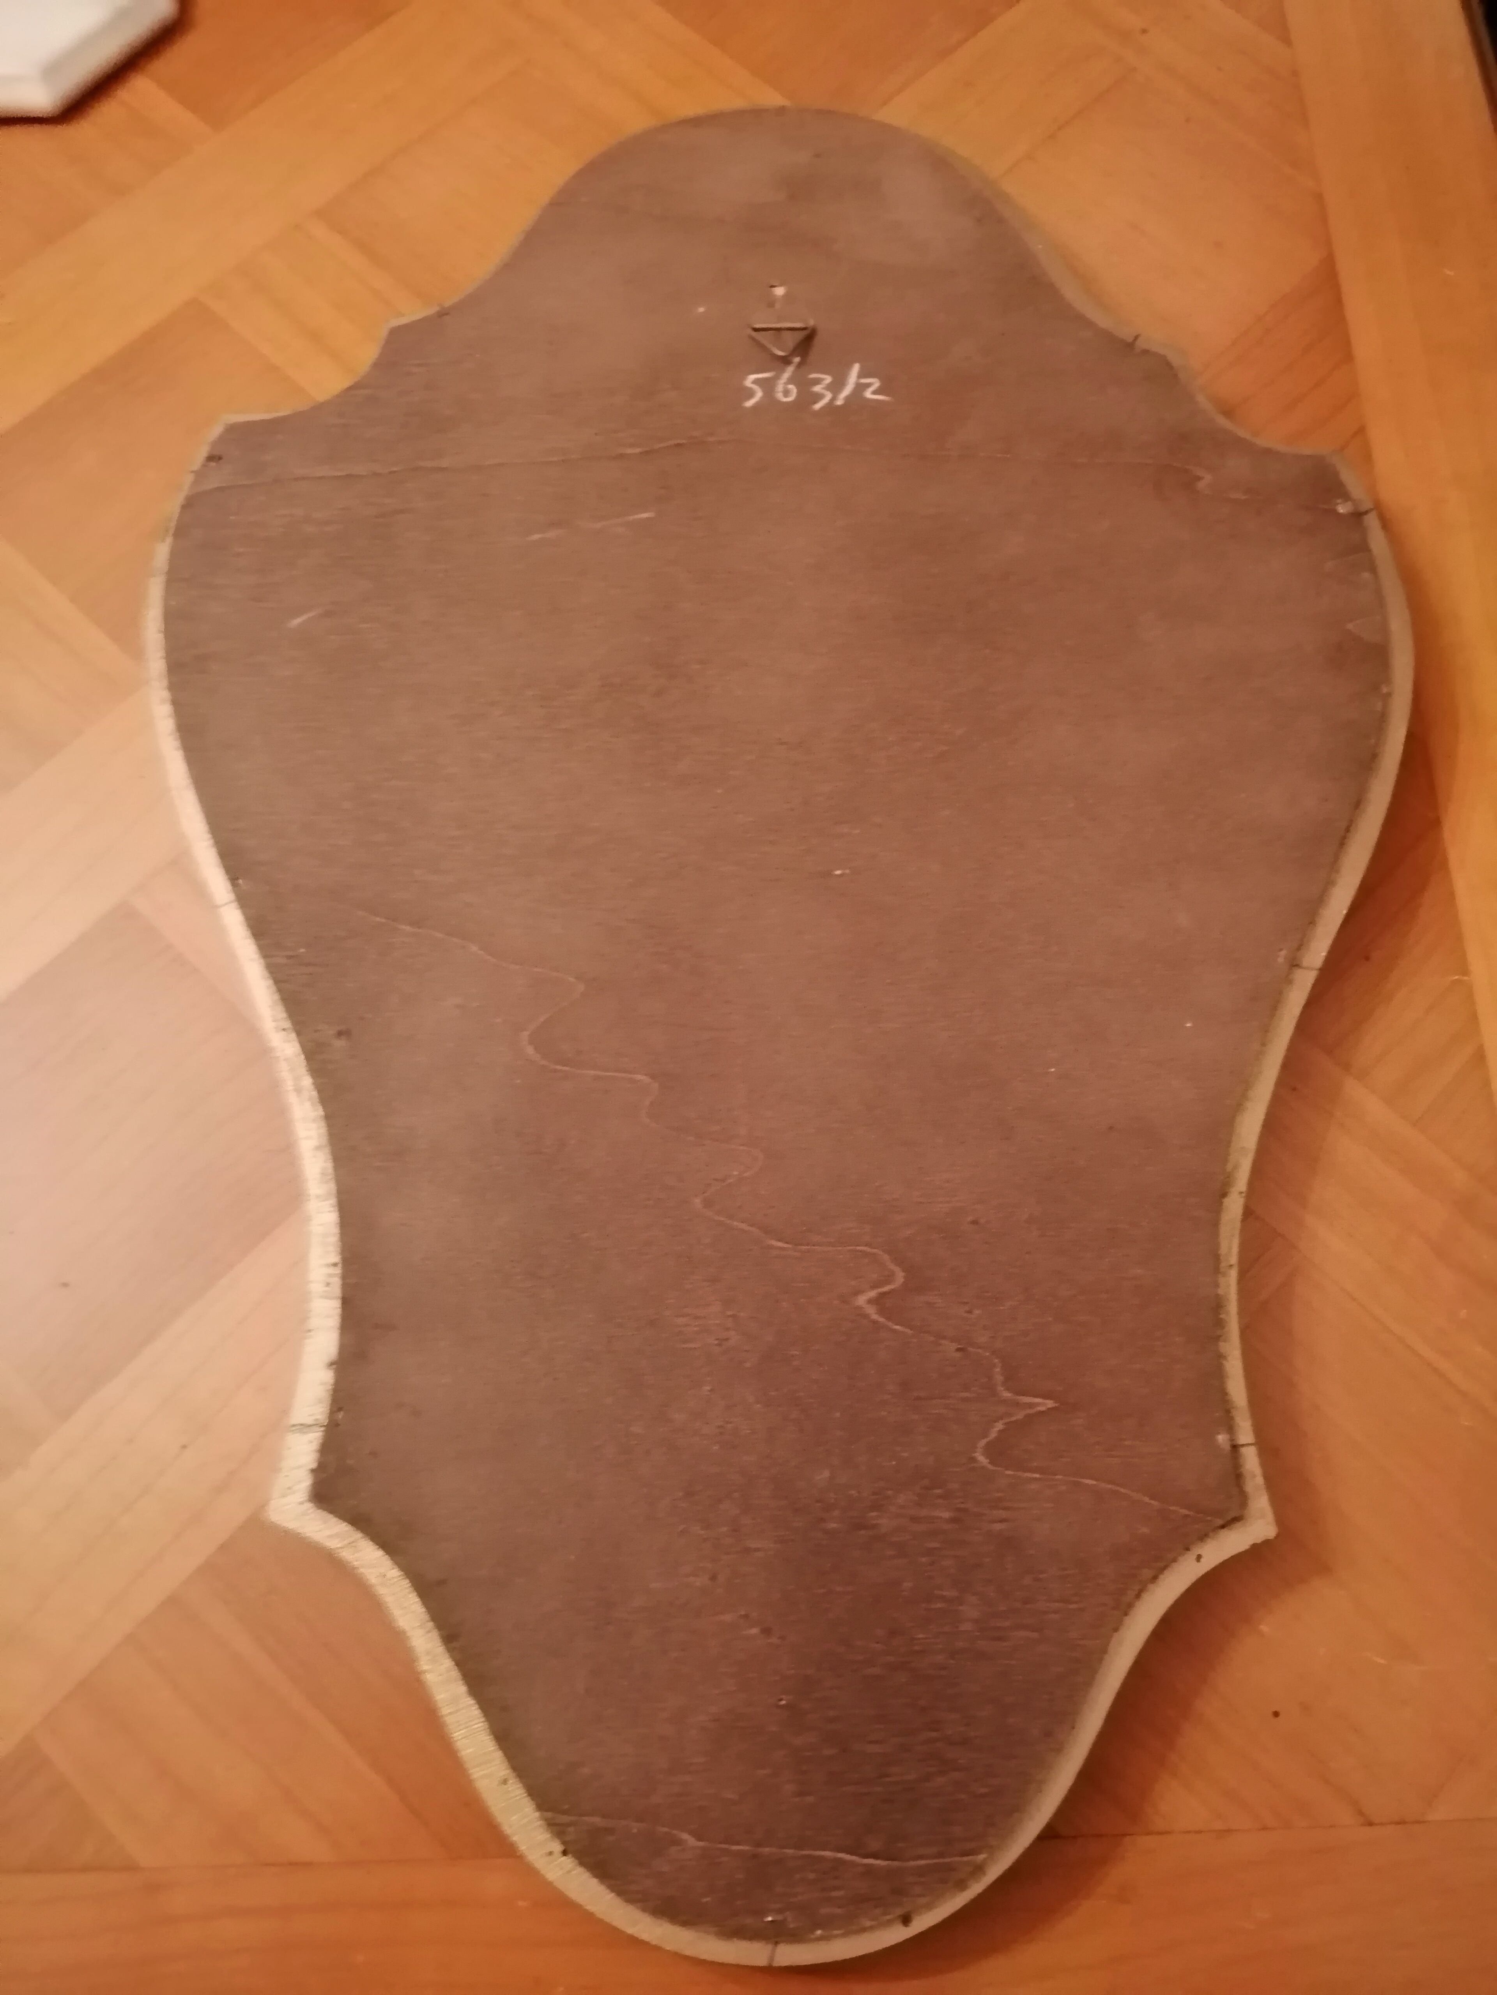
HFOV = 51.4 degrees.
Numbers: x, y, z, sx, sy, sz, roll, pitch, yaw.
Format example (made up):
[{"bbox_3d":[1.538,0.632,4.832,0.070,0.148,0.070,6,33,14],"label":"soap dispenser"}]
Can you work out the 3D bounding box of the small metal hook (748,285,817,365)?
[{"bbox_3d":[0.012,-0.246,0.565,0.024,0.006,0.035,-1,71,-3],"label":"small metal hook"}]

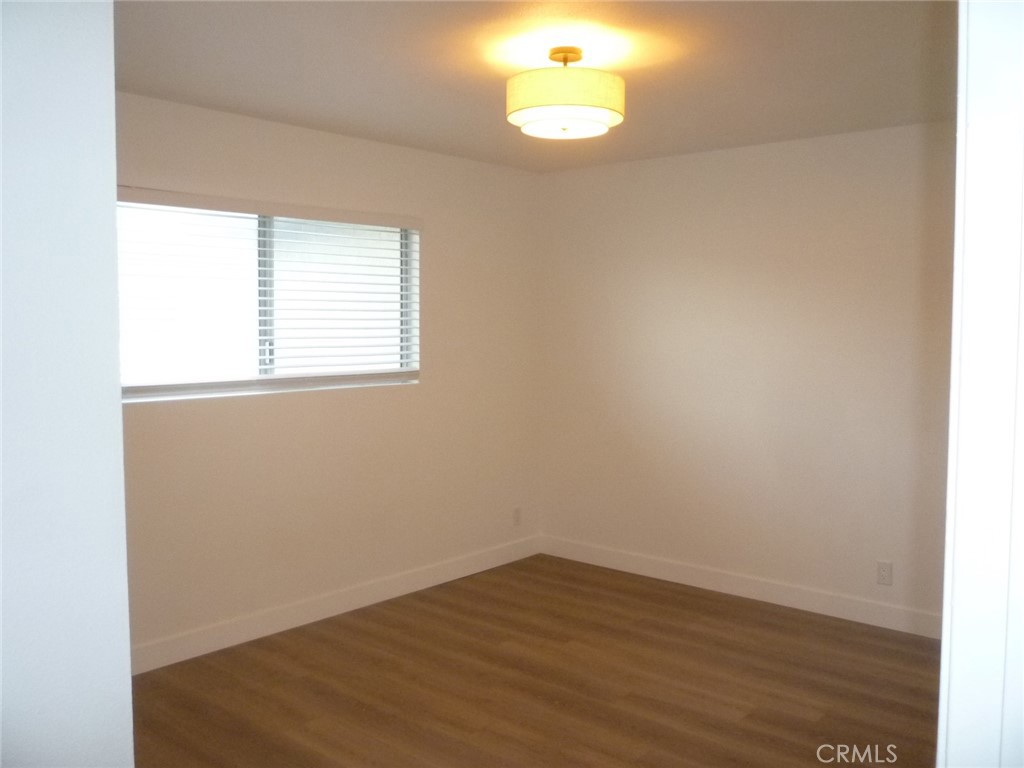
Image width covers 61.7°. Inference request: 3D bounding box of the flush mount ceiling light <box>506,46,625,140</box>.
[{"bbox_3d":[0.191,-1.037,3.035,0.414,0.270,0.414,0,4,0],"label":"flush mount ceiling light"}]

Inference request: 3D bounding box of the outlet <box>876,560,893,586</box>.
[{"bbox_3d":[1.848,0.939,4.248,0.071,0.115,0.009,3,5,41],"label":"outlet"}]

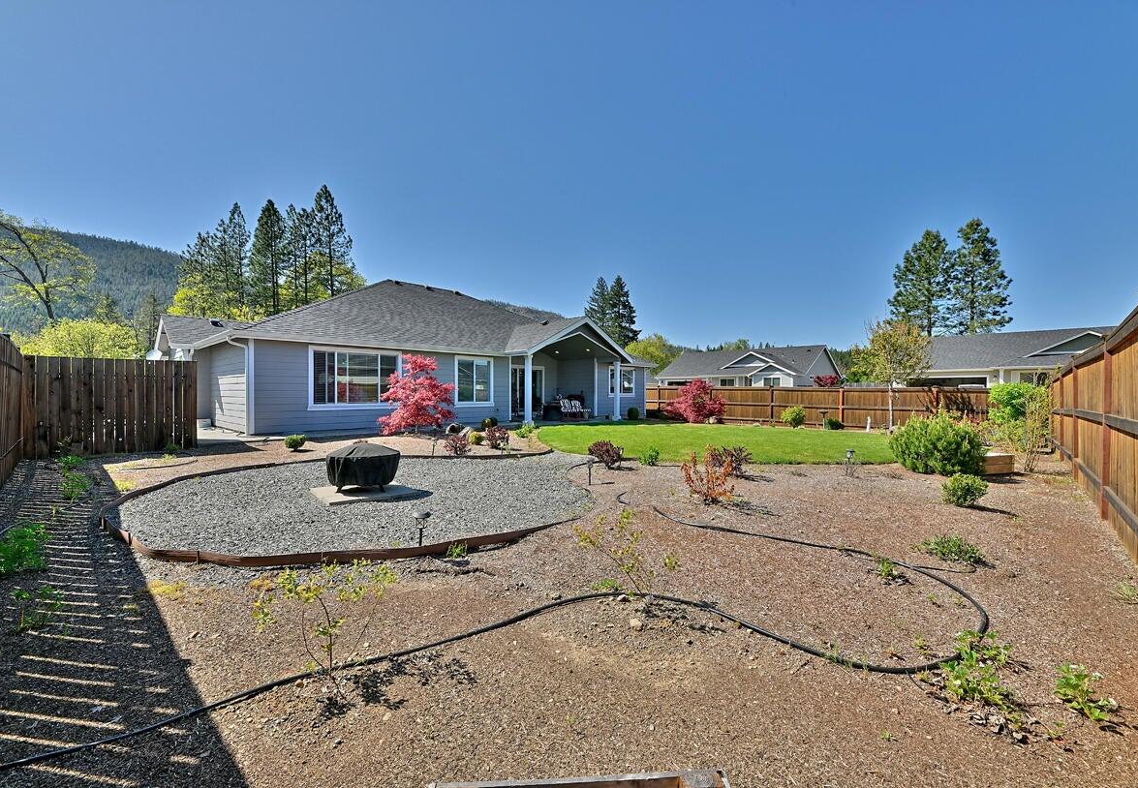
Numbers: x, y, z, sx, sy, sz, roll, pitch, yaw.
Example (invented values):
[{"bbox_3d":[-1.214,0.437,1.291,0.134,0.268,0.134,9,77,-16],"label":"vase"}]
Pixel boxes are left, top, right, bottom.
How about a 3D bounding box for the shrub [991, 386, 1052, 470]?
[{"bbox_3d":[8.266,0.624,8.350,0.850,1.548,0.850,0,0,0],"label":"shrub"}]

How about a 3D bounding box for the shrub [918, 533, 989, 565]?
[{"bbox_3d":[2.850,1.130,3.440,0.420,0.190,0.370,0,0,0],"label":"shrub"}]

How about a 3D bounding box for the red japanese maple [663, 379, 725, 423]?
[{"bbox_3d":[5.100,0.310,18.700,2.400,1.850,2.300,0,0,0],"label":"red japanese maple"}]

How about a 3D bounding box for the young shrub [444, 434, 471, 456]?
[{"bbox_3d":[-2.174,0.982,8.900,0.520,0.420,0.500,0,0,-14],"label":"young shrub"}]

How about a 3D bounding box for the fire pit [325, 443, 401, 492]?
[{"bbox_3d":[-2.548,0.893,5.720,0.850,0.546,0.850,0,0,0],"label":"fire pit"}]

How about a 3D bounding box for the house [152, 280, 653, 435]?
[{"bbox_3d":[-6.900,-2.090,21.800,15.500,6.250,18.850,0,0,43],"label":"house"}]

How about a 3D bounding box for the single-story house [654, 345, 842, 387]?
[{"bbox_3d":[19.102,-1.755,48.500,14.200,5.700,13.300,0,0,43],"label":"single-story house"}]

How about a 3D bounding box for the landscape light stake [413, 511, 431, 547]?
[{"bbox_3d":[-1.117,1.042,3.500,0.125,0.300,0.125,0,0,0],"label":"landscape light stake"}]

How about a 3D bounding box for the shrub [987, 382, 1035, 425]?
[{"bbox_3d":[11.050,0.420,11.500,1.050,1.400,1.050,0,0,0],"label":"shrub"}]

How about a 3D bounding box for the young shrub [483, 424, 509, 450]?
[{"bbox_3d":[-1.527,0.936,9.800,0.530,0.500,0.500,0,0,-9],"label":"young shrub"}]

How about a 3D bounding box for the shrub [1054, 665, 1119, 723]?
[{"bbox_3d":[1.920,1.110,1.720,0.180,0.190,0.180,0,0,0],"label":"shrub"}]

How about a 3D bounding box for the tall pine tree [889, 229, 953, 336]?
[{"bbox_3d":[38.227,-8.125,50.000,6.000,19.200,6.000,0,0,37],"label":"tall pine tree"}]

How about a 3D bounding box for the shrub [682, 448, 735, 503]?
[{"bbox_3d":[1.638,0.949,5.400,0.620,0.614,0.560,0,0,0],"label":"shrub"}]

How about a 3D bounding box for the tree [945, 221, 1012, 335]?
[{"bbox_3d":[44.545,-8.875,50.000,6.000,20.700,6.000,0,0,42],"label":"tree"}]

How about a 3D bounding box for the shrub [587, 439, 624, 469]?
[{"bbox_3d":[0.632,1.044,7.900,0.600,0.474,0.560,0,0,0],"label":"shrub"}]

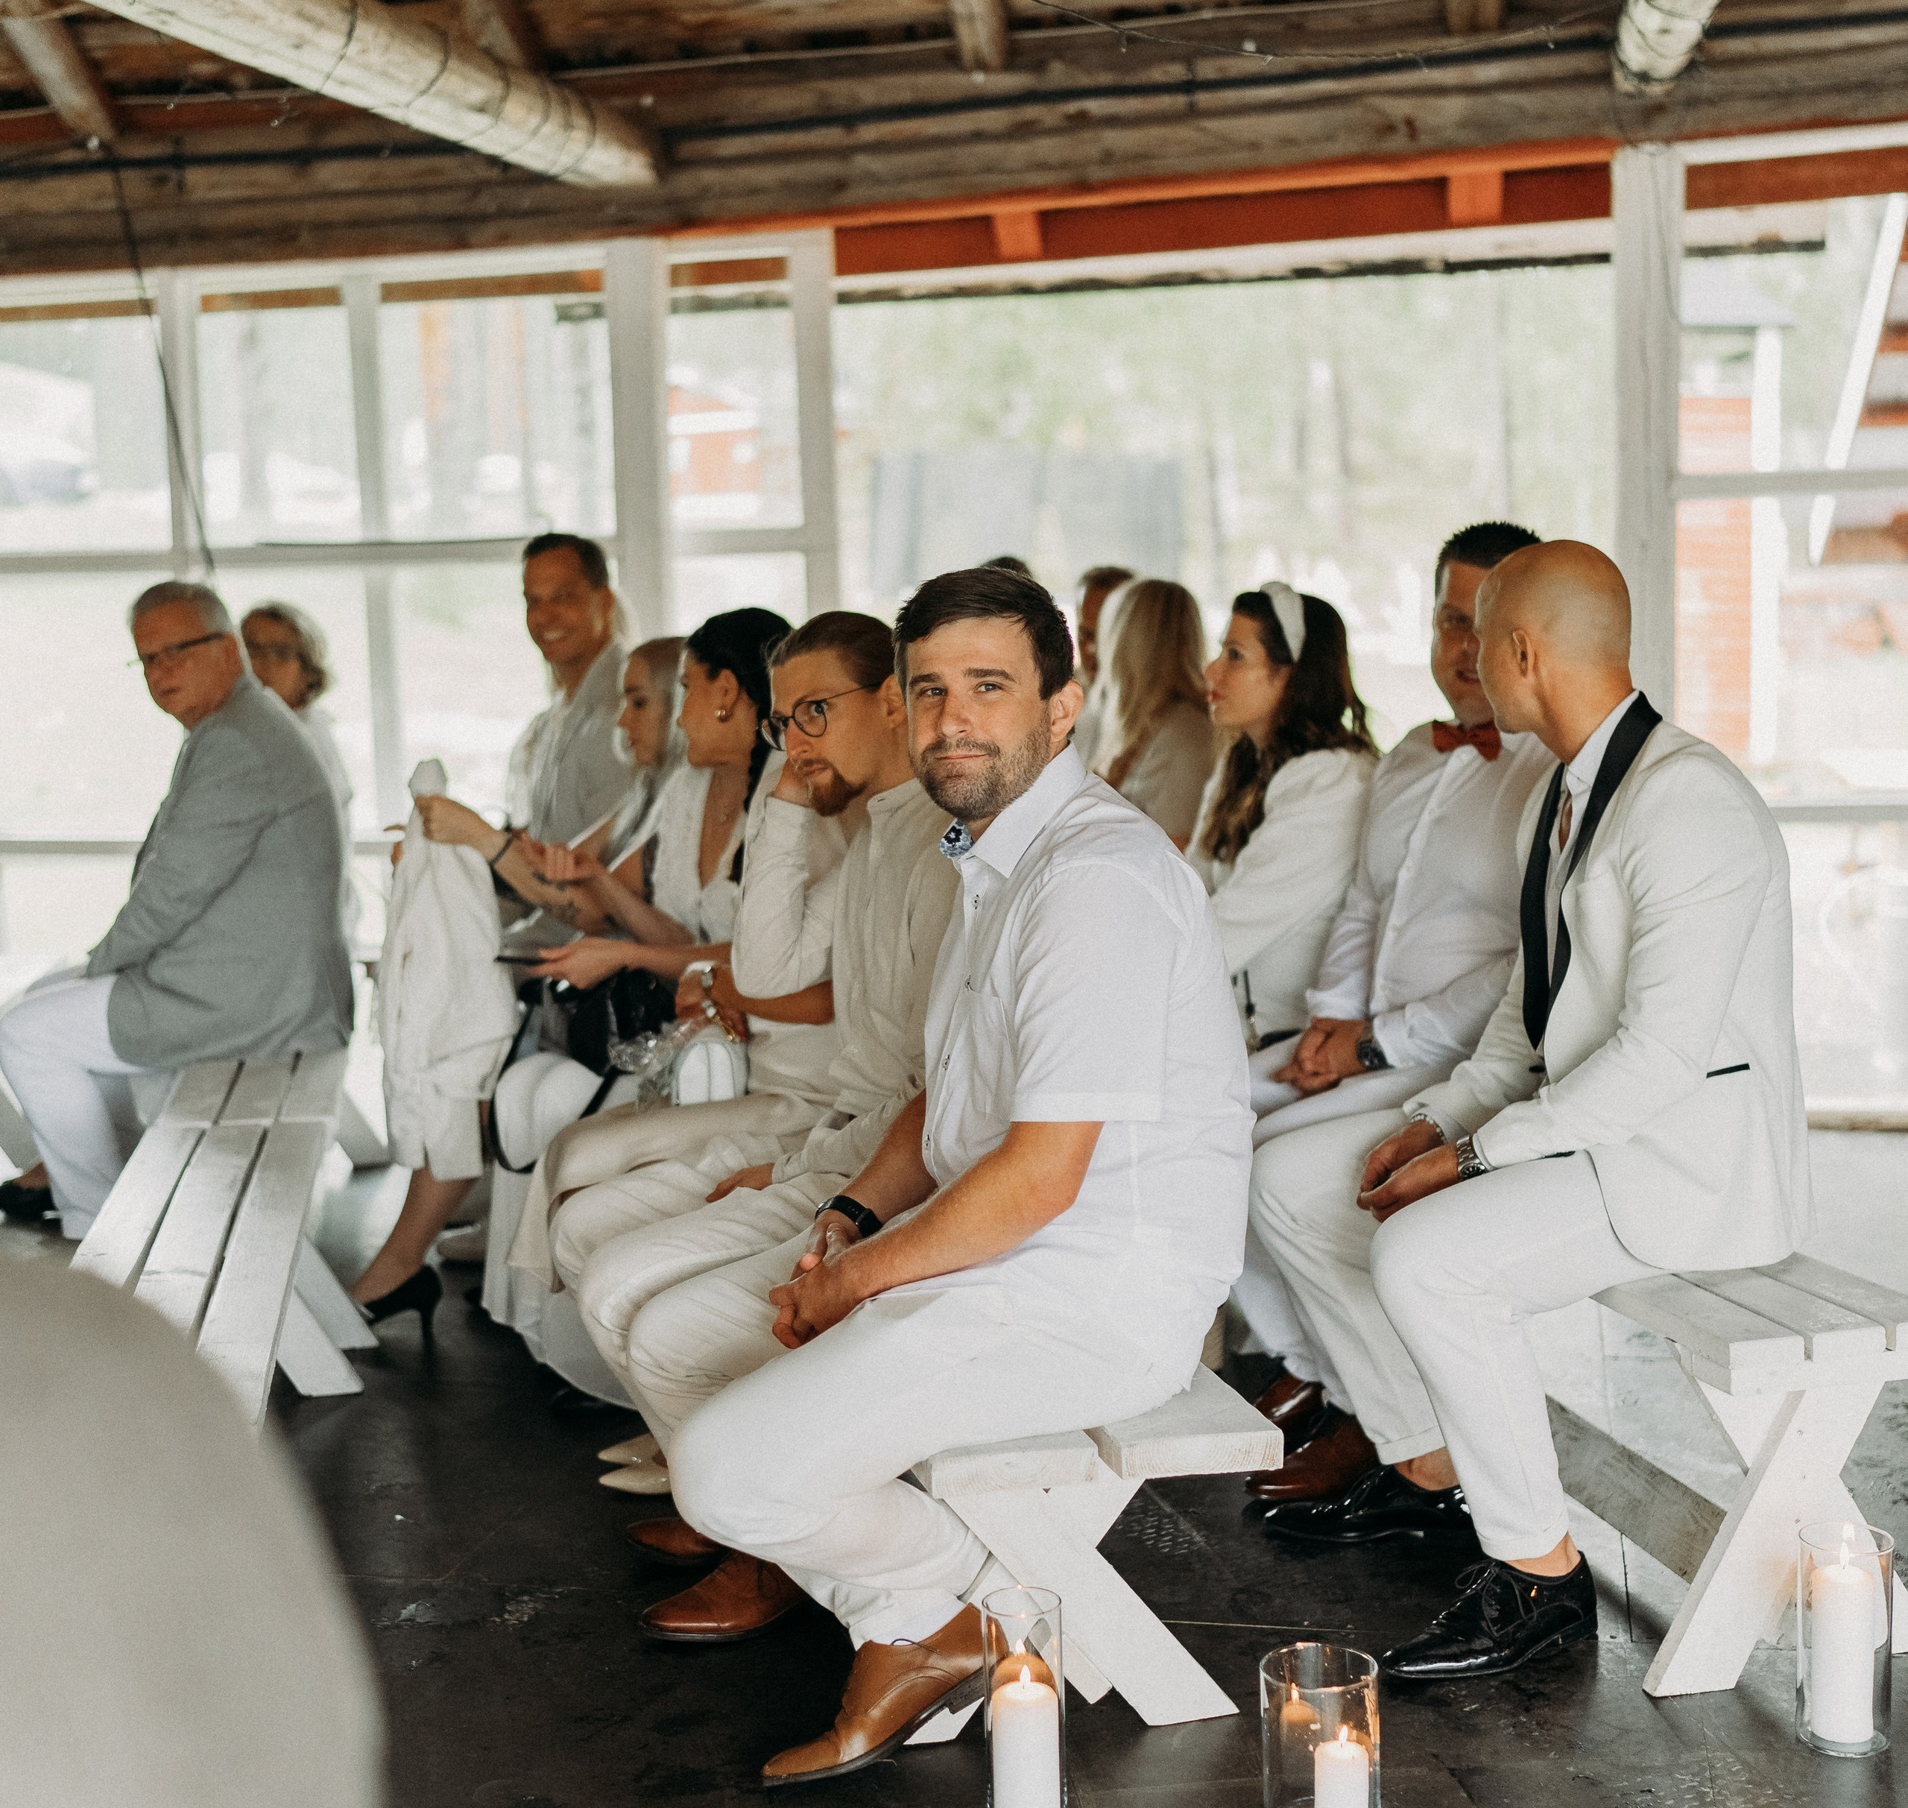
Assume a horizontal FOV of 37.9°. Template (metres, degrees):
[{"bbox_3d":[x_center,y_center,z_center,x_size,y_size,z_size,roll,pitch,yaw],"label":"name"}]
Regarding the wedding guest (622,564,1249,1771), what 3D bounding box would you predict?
[{"bbox_3d":[-0.012,0.250,3.062,0.710,1.230,0.560,-4,6,-20],"label":"wedding guest"}]

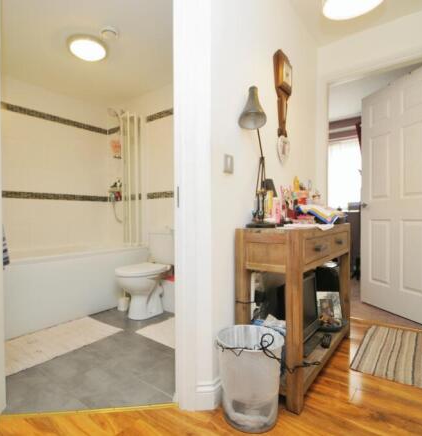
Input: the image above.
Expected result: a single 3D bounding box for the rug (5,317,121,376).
[{"bbox_3d":[-1.079,0.818,1.809,0.468,0.015,0.820,0,0,36],"label":"rug"}]

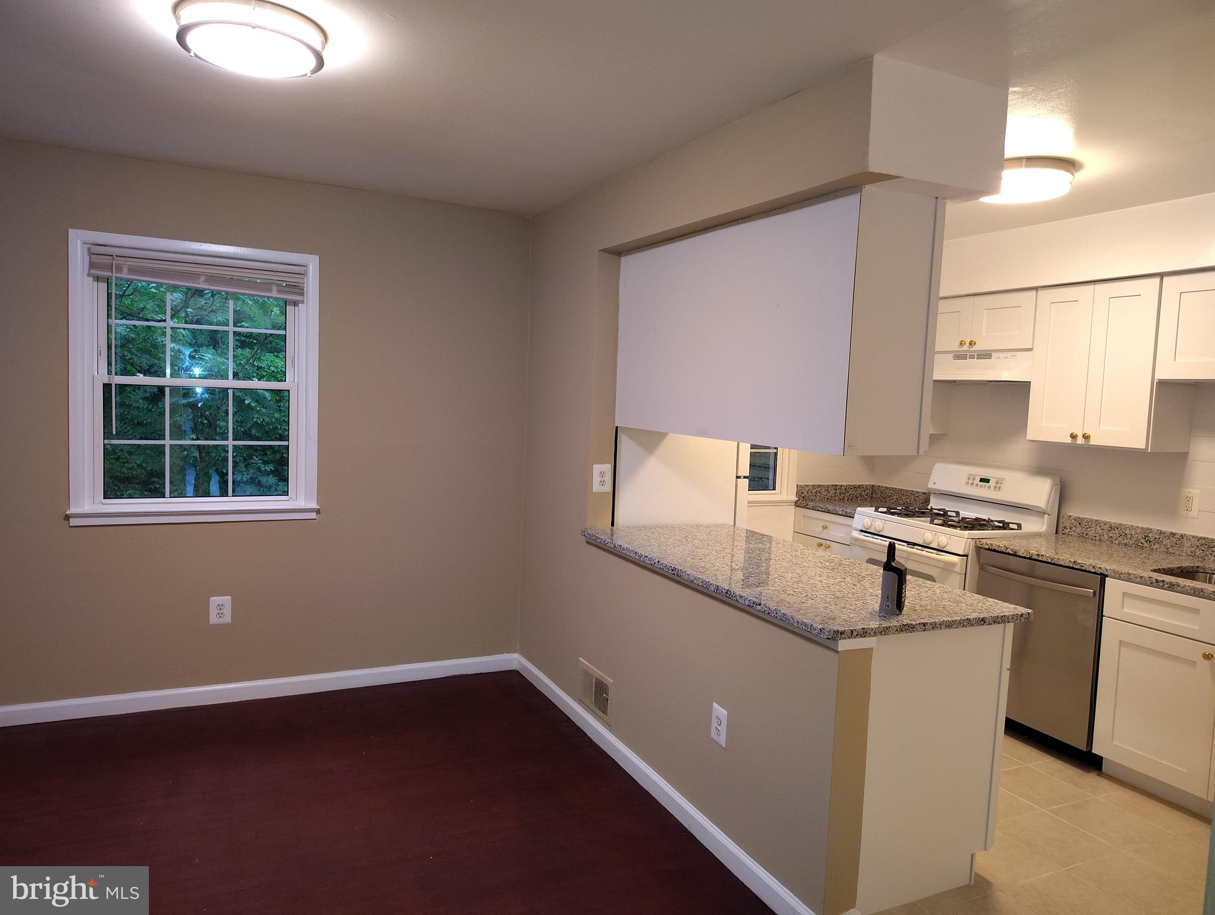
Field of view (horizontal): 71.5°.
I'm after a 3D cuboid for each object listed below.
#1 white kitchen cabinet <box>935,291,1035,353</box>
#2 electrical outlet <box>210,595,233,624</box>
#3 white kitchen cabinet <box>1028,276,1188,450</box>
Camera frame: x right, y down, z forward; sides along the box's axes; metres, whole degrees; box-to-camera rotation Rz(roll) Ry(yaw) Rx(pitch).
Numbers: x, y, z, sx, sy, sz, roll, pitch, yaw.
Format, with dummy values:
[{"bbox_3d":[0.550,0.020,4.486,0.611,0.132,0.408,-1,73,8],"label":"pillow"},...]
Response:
[{"bbox_3d":[2.089,-0.714,4.585,0.325,0.304,0.762,0,5,-26],"label":"white kitchen cabinet"},{"bbox_3d":[-1.823,0.725,3.970,0.090,0.130,0.009,0,5,-26],"label":"electrical outlet"},{"bbox_3d":[2.383,-0.428,3.997,0.318,0.758,0.604,0,5,-26],"label":"white kitchen cabinet"}]

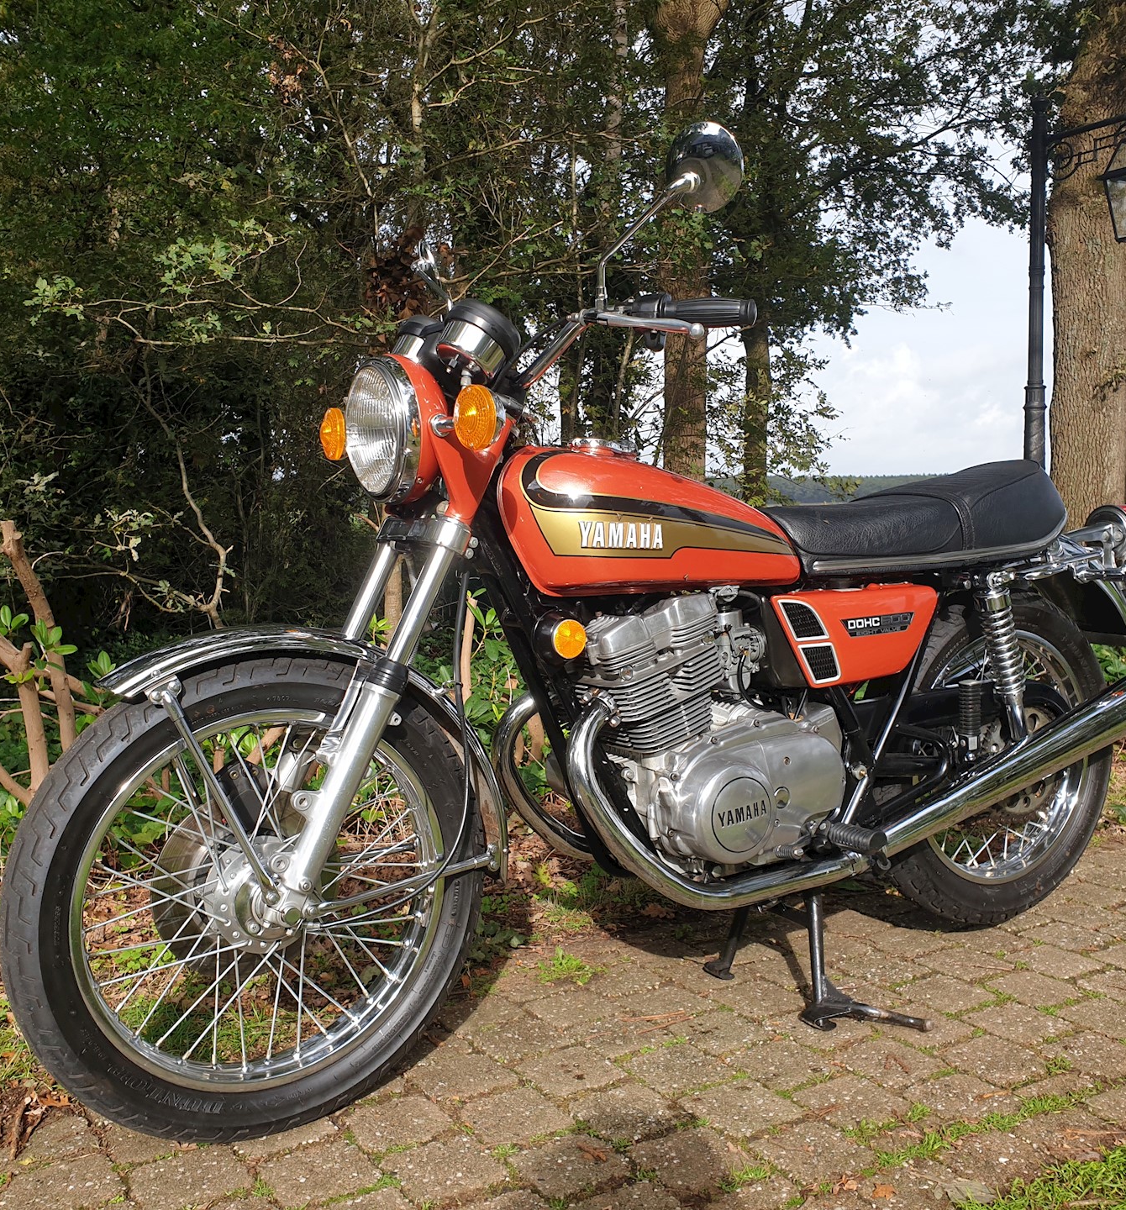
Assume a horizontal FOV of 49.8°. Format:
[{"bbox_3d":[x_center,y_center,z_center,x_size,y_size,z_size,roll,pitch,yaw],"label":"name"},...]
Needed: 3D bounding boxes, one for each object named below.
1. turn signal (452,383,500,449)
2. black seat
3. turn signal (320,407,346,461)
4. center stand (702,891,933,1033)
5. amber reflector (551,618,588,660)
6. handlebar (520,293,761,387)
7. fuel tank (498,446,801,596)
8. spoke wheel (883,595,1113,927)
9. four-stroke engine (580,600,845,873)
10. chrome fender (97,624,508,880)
[{"bbox_3d":[-0.093,-0.233,1.507,0.065,0.084,0.084,-5,5,-32],"label":"turn signal"},{"bbox_3d":[0.647,-0.169,2.200,0.715,0.180,0.260,-5,5,-29],"label":"black seat"},{"bbox_3d":[-0.345,-0.269,1.903,0.065,0.084,0.084,-5,5,-32],"label":"turn signal"},{"bbox_3d":[0.404,0.548,2.032,0.190,0.262,0.430,-5,5,-29],"label":"center stand"},{"bbox_3d":[0.007,0.049,1.715,0.058,0.058,0.018,-5,5,-29],"label":"amber reflector"},{"bbox_3d":[-0.052,-0.347,1.795,0.230,0.127,0.830,-5,5,-32],"label":"handlebar"},{"bbox_3d":[0.143,-0.143,1.915,0.515,0.225,0.270,-5,5,-29],"label":"fuel tank"},{"bbox_3d":[0.823,0.286,2.321,0.650,0.650,0.106,-5,5,-29],"label":"spoke wheel"},{"bbox_3d":[0.198,0.204,1.962,0.445,0.452,0.420,-5,5,-29],"label":"four-stroke engine"},{"bbox_3d":[-0.335,0.225,1.665,0.565,0.412,0.115,-5,5,-32],"label":"chrome fender"}]

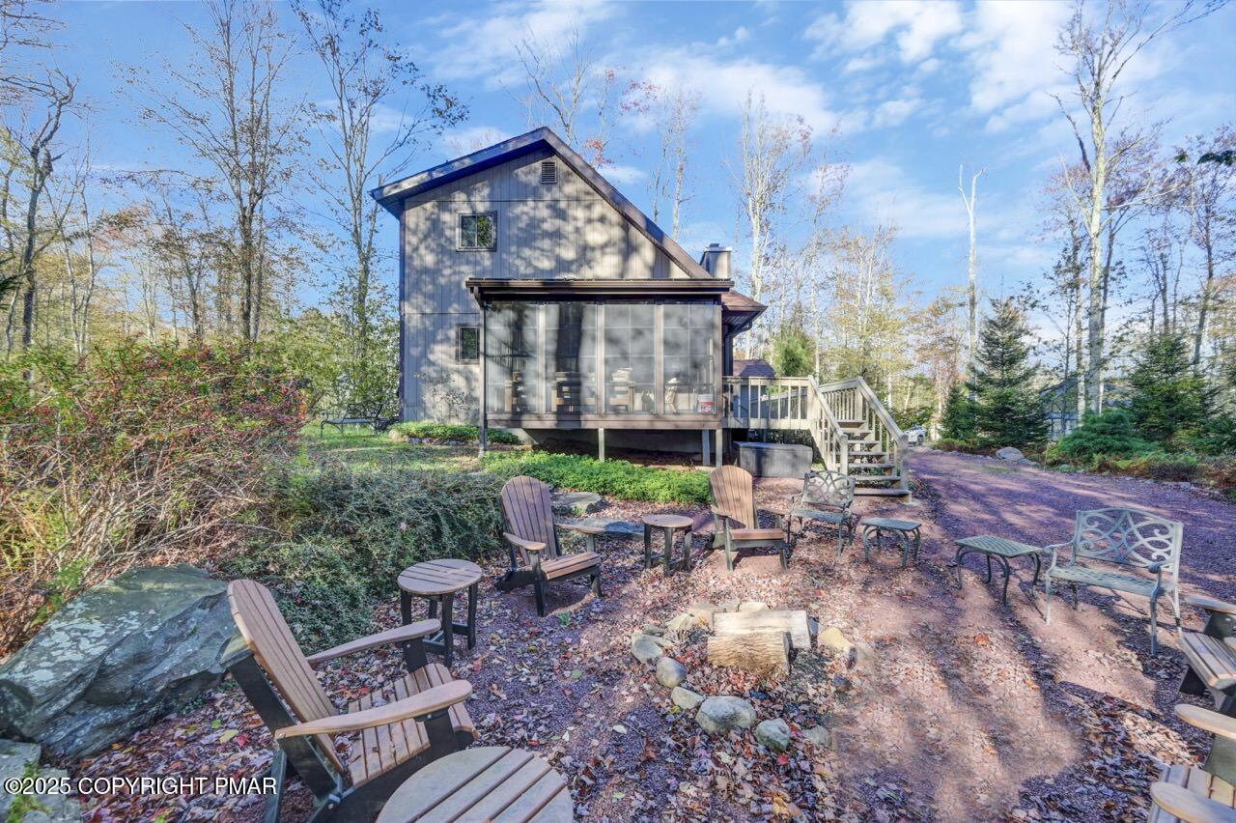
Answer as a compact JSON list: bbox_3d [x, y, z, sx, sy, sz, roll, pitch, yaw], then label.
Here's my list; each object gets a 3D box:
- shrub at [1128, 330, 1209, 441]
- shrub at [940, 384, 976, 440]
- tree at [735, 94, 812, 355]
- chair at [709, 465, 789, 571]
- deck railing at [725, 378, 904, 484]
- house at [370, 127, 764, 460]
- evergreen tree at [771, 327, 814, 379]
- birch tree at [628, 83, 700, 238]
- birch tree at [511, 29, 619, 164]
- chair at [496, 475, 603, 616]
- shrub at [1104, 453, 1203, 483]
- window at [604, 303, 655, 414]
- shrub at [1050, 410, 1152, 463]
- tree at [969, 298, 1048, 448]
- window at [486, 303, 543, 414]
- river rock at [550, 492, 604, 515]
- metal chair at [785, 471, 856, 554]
[{"bbox_3d":[21.700,-0.600,19.000,2.500,5.100,2.500,0,0,0],"label":"shrub"},{"bbox_3d":[16.600,0.050,23.500,1.800,3.000,1.800,0,0,35],"label":"shrub"},{"bbox_3d":[8.000,-7.300,25.000,4.200,18.500,4.200,0,0,0],"label":"tree"},{"bbox_3d":[1.400,1.140,5.330,0.730,0.980,0.870,0,0,-6],"label":"chair"},{"bbox_3d":[3.450,0.340,8.900,2.800,2.080,1.750,0,0,0],"label":"deck railing"},{"bbox_3d":[-1.150,-2.850,14.600,9.200,7.600,11.000,0,0,0],"label":"house"},{"bbox_3d":[8.700,-1.200,24.000,2.300,6.000,2.300,0,0,20],"label":"evergreen tree"},{"bbox_3d":[2.480,-8.100,26.000,3.900,19.200,3.700,0,0,0],"label":"birch tree"},{"bbox_3d":[-2.530,-8.700,23.500,5.000,20.300,4.700,0,0,0],"label":"birch tree"},{"bbox_3d":[-0.650,1.085,4.170,0.750,0.960,0.860,0,0,-44],"label":"chair"},{"bbox_3d":[13.550,1.360,12.200,1.300,0.750,1.600,0,0,-42],"label":"shrub"},{"bbox_3d":[0.230,-1.002,9.150,0.970,2.100,0.080,0,0,0],"label":"window"},{"bbox_3d":[15.500,0.880,15.500,2.600,1.800,2.600,0,0,45],"label":"shrub"},{"bbox_3d":[18.700,-1.750,23.000,3.100,7.600,3.100,0,0,0],"label":"tree"},{"bbox_3d":[-1.986,-1.002,9.150,1.040,2.100,0.080,0,0,0],"label":"window"},{"bbox_3d":[-0.630,1.340,7.100,0.950,0.320,0.800,0,0,0],"label":"river rock"},{"bbox_3d":[2.420,1.165,5.780,0.620,0.870,0.640,0,0,41],"label":"metal chair"}]

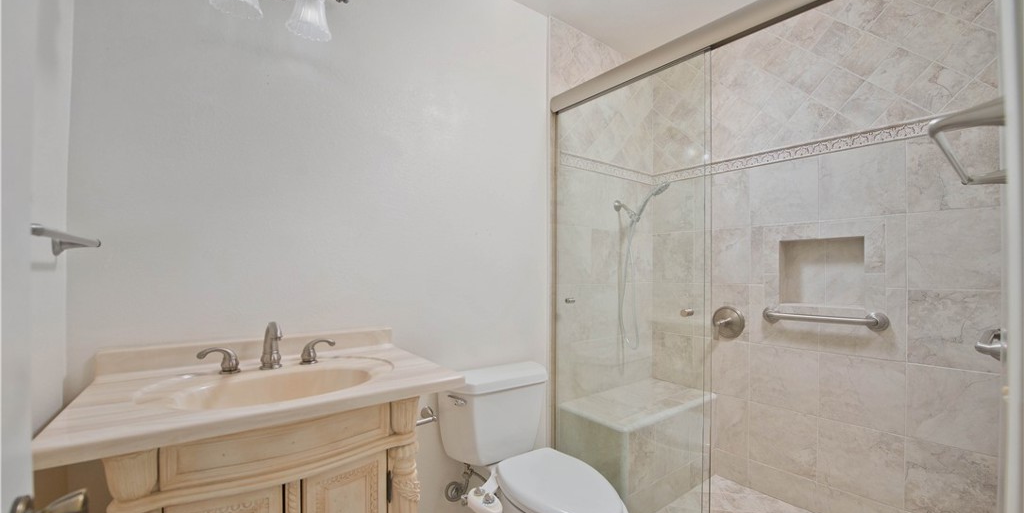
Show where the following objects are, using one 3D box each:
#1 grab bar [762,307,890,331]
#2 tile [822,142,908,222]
[{"bbox_3d":[1.407,0.285,1.824,0.074,0.076,0.475,1,-1,-37],"label":"grab bar"},{"bbox_3d":[1.530,-0.321,1.752,0.010,0.300,0.298,1,-1,-37],"label":"tile"}]

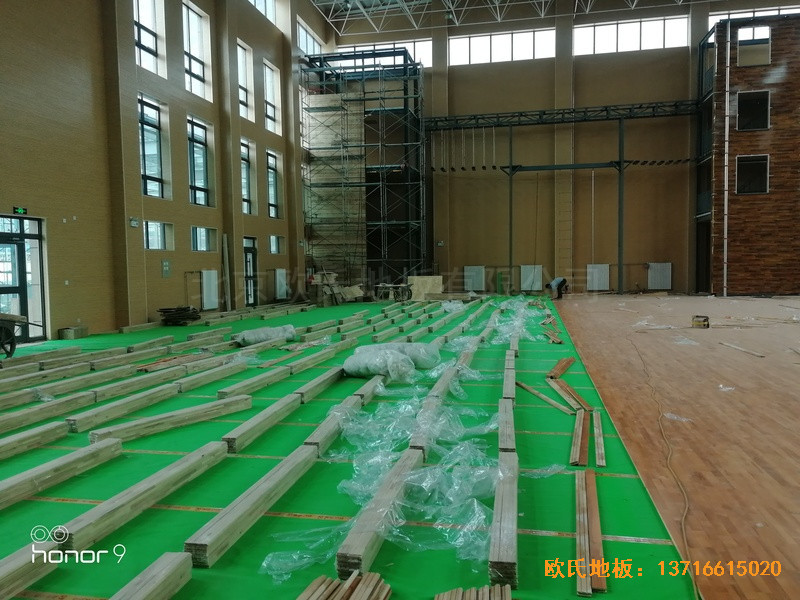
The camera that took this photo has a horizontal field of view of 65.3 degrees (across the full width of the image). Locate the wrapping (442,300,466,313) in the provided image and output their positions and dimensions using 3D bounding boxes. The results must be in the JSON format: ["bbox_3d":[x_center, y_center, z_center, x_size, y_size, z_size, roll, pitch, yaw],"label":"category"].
[{"bbox_3d":[1.712,0.201,19.546,0.678,0.336,0.600,0,3,12],"label":"wrapping"}]

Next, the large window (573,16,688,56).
[{"bbox_3d":[11.068,-12.696,30.102,5.304,1.422,0.200,0,3,12],"label":"large window"}]

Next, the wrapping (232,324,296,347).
[{"bbox_3d":[-2.612,0.679,12.057,1.149,0.322,0.350,-2,3,-28],"label":"wrapping"}]

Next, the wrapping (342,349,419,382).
[{"bbox_3d":[-0.247,0.845,8.094,0.905,0.351,0.400,0,3,14],"label":"wrapping"}]

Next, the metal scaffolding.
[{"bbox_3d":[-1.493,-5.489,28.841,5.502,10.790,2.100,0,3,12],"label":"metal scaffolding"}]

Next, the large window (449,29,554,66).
[{"bbox_3d":[5.081,-12.694,31.377,5.316,1.434,0.200,0,3,12],"label":"large window"}]

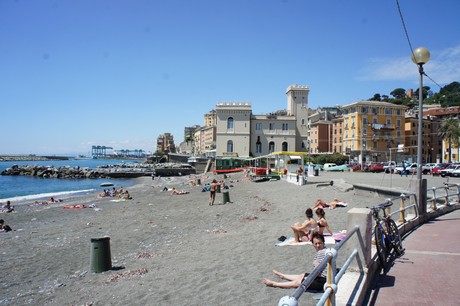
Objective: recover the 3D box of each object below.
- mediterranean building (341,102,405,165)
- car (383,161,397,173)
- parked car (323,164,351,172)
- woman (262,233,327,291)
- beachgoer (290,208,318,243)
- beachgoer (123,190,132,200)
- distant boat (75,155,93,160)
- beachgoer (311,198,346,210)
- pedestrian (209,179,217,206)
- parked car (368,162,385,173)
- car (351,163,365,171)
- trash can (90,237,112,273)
[{"bbox_3d":[44.300,-5.950,106.800,19.500,19.100,9.000,0,-1,-21],"label":"mediterranean building"},{"bbox_3d":[22.186,1.998,47.500,1.650,1.550,3.900,-1,-1,37],"label":"car"},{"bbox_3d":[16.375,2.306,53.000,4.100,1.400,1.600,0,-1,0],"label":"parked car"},{"bbox_3d":[1.020,1.600,5.400,1.080,0.860,0.520,0,-1,25],"label":"woman"},{"bbox_3d":[1.959,1.914,9.100,0.730,0.870,0.450,0,-1,9],"label":"beachgoer"},{"bbox_3d":[-9.008,3.681,30.000,0.850,0.800,0.500,0,-1,6],"label":"beachgoer"},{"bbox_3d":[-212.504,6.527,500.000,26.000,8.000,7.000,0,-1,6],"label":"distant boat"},{"bbox_3d":[3.900,1.960,13.500,1.550,0.420,0.550,0,-1,-26],"label":"beachgoer"},{"bbox_3d":[-1.128,2.622,23.000,0.500,1.720,0.420,0,-1,14],"label":"pedestrian"},{"bbox_3d":[21.223,2.090,49.000,3.900,1.420,1.650,0,-1,-37],"label":"parked car"},{"bbox_3d":[19.807,2.218,52.000,3.900,1.400,1.620,0,-1,-37],"label":"car"},{"bbox_3d":[-3.323,2.616,8.900,0.540,0.790,0.540,0,-1,0],"label":"trash can"}]

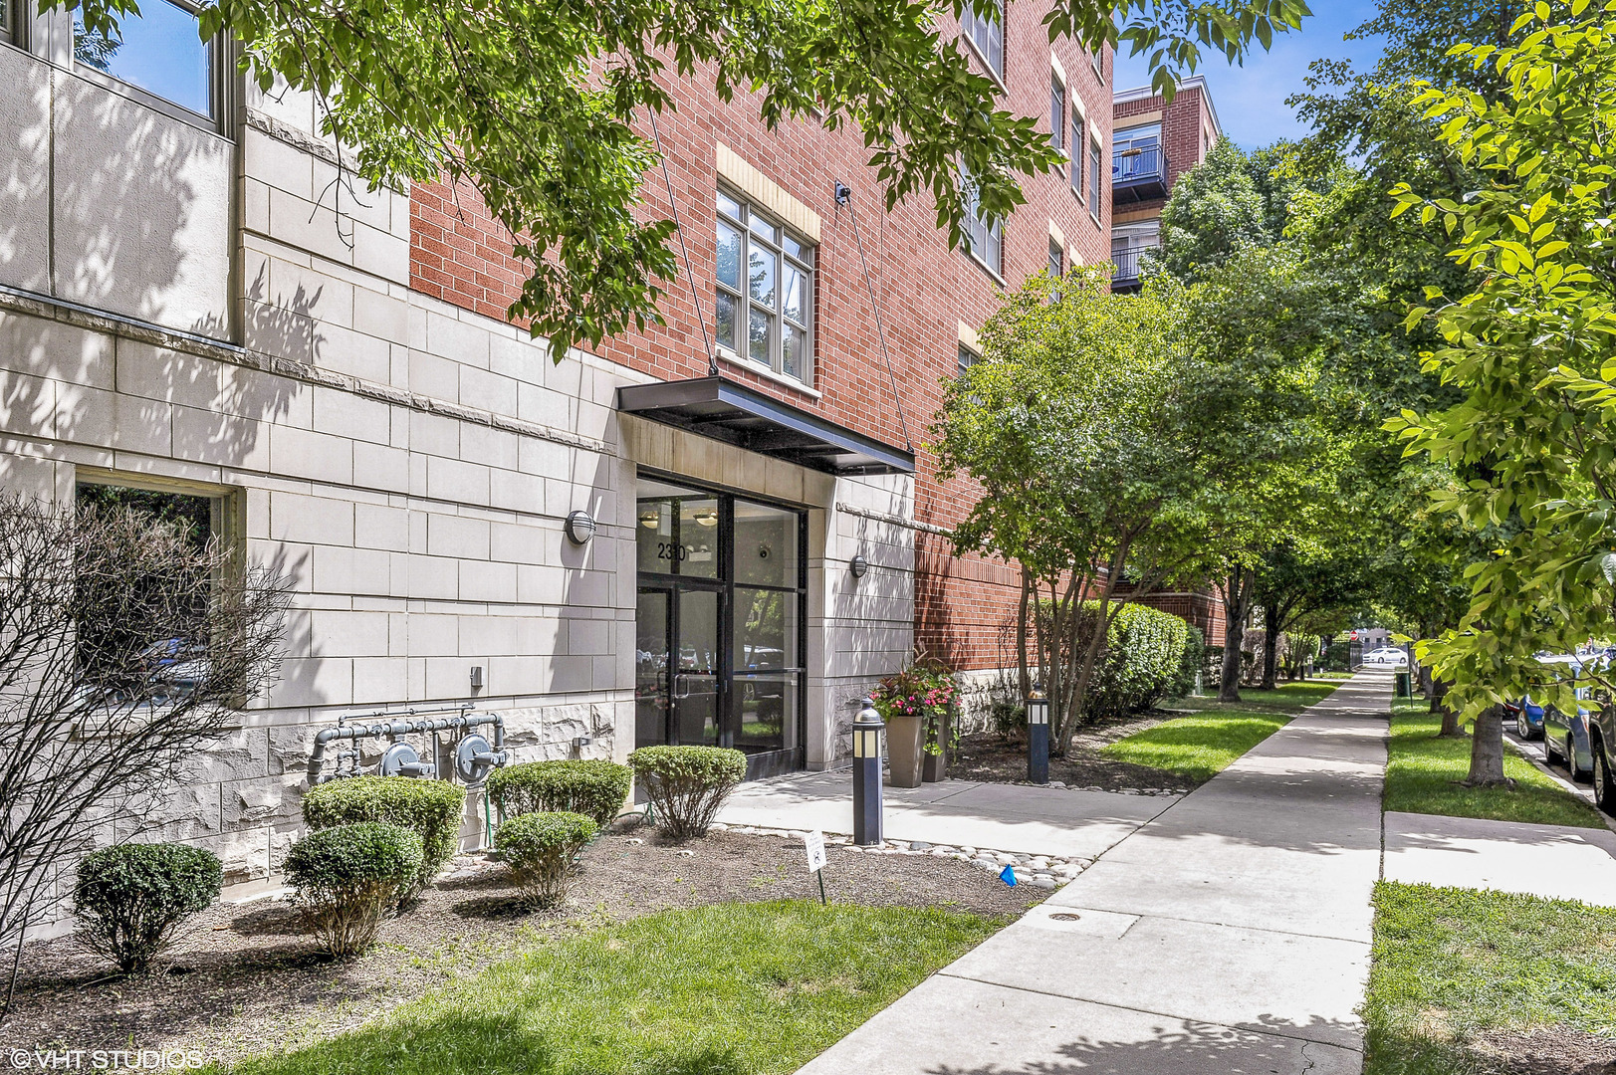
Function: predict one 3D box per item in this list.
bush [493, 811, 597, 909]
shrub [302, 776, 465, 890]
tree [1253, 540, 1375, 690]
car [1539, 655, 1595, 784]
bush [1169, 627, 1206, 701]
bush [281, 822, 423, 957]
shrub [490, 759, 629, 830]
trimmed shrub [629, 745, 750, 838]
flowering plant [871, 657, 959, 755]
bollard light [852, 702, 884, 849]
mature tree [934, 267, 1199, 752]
[{"bbox_3d":[-1.560,1.888,6.409,0.610,0.550,0.610,0,-6,0],"label":"bush"},{"bbox_3d":[-2.517,1.805,6.433,0.860,0.720,0.930,-3,-6,28],"label":"shrub"},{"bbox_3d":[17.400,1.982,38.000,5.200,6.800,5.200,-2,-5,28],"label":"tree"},{"bbox_3d":[11.048,2.387,14.332,1.820,1.520,4.500,-3,-6,28],"label":"car"},{"bbox_3d":[11.250,3.750,32.200,1.500,2.150,1.600,-2,-5,29],"label":"bush"},{"bbox_3d":[-2.294,1.757,5.427,0.650,0.620,0.650,-3,-6,28],"label":"bush"},{"bbox_3d":[-1.737,1.921,7.500,0.940,0.740,1.000,-2,-5,28],"label":"shrub"},{"bbox_3d":[-0.977,2.040,8.680,0.920,0.740,0.960,0,-4,0],"label":"trimmed shrub"},{"bbox_3d":[1.188,1.868,11.850,0.850,1.050,1.050,-3,-6,28],"label":"flowering plant"},{"bbox_3d":[0.475,1.818,8.360,0.240,1.120,0.240,-2,-5,28],"label":"bollard light"},{"bbox_3d":[3.678,-0.320,15.668,3.750,6.750,3.750,-3,-6,28],"label":"mature tree"}]

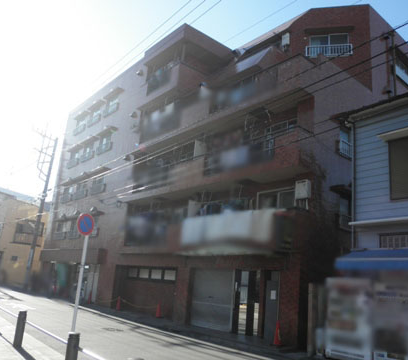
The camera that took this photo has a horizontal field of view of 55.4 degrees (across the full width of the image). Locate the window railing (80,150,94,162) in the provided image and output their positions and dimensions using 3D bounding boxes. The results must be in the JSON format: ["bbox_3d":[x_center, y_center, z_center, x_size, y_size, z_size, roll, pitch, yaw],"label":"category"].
[{"bbox_3d":[-7.594,-1.521,25.463,0.200,0.520,1.850,16,-17,-38],"label":"window railing"}]

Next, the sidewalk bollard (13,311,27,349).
[{"bbox_3d":[-4.092,3.315,8.661,0.165,0.725,0.165,16,-17,-38],"label":"sidewalk bollard"}]

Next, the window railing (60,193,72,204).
[{"bbox_3d":[-9.625,1.376,27.375,0.170,0.549,1.750,15,-18,-37],"label":"window railing"}]

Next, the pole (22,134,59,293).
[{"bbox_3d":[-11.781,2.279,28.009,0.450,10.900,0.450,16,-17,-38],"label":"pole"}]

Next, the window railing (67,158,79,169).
[{"bbox_3d":[-9.299,-1.114,27.837,0.170,0.538,1.761,15,-18,-37],"label":"window railing"}]

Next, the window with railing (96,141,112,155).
[{"bbox_3d":[-6.102,-1.889,23.984,0.170,0.560,1.738,15,-18,-37],"label":"window with railing"}]

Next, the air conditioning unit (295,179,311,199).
[{"bbox_3d":[3.466,0.338,13.527,0.220,0.620,0.500,16,-17,-38],"label":"air conditioning unit"}]

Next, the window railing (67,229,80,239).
[{"bbox_3d":[-8.483,3.640,25.449,0.180,0.520,1.780,16,-19,-38],"label":"window railing"}]

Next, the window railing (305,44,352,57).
[{"bbox_3d":[5.413,-5.552,16.829,1.920,0.510,0.200,1,-15,13],"label":"window railing"}]

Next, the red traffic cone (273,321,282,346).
[{"bbox_3d":[2.369,4.859,12.402,0.350,0.710,0.350,16,-17,-38],"label":"red traffic cone"}]

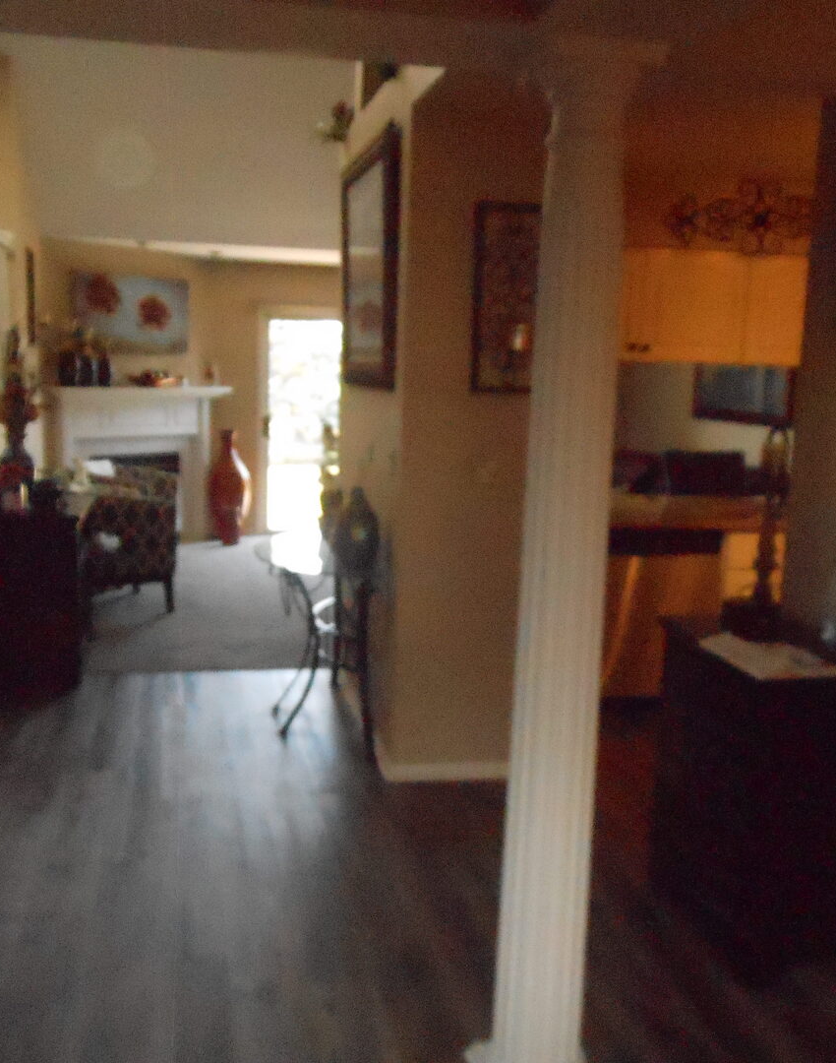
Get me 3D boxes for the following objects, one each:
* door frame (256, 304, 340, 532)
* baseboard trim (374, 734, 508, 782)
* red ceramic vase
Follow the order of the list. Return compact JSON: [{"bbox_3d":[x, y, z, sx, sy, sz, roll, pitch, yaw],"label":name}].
[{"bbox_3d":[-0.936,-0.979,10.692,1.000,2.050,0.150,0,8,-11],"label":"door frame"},{"bbox_3d":[0.132,0.903,4.715,0.620,0.085,0.220,0,8,-11],"label":"baseboard trim"},{"bbox_3d":[-1.605,-0.369,10.085,0.340,0.960,0.340,0,8,-11],"label":"red ceramic vase"}]

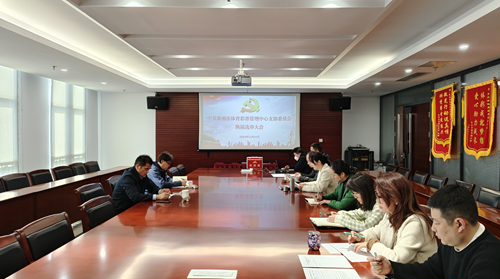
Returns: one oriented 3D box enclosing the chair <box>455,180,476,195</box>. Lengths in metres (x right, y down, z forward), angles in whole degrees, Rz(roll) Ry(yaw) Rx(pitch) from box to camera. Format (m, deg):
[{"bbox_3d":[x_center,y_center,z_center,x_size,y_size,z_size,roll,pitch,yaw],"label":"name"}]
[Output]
[{"bbox_3d":[2.368,0.998,4.100,0.580,0.960,0.500,0,1,4],"label":"chair"}]

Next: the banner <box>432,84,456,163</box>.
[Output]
[{"bbox_3d":[3.376,-0.265,5.790,0.060,1.270,0.700,0,1,1],"label":"banner"}]

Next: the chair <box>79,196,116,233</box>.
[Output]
[{"bbox_3d":[-1.101,1.016,2.950,0.580,0.960,0.500,0,1,1],"label":"chair"}]

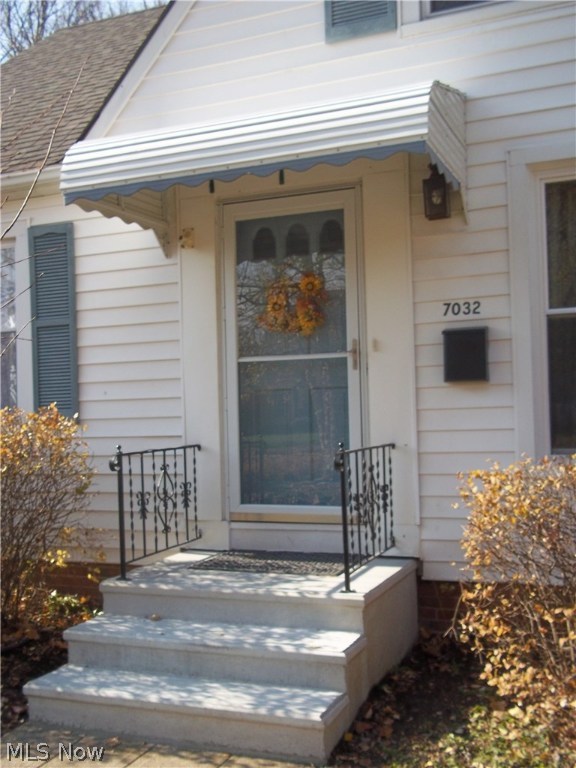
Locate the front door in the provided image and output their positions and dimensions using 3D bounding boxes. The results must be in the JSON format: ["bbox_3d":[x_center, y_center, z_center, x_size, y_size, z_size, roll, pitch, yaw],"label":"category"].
[{"bbox_3d":[0.012,-0.188,5.124,0.915,2.060,0.055,-2,-2,21],"label":"front door"}]

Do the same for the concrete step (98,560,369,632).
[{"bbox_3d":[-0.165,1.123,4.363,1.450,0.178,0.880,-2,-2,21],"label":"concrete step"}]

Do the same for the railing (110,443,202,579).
[{"bbox_3d":[-0.761,0.707,4.814,0.065,0.735,1.010,-2,-2,21],"label":"railing"}]

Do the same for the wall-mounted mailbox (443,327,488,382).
[{"bbox_3d":[1.041,-0.171,4.681,0.260,0.315,0.100,-2,-2,21],"label":"wall-mounted mailbox"}]

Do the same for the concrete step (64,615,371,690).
[{"bbox_3d":[-0.366,1.278,3.826,1.450,0.178,0.330,-2,-2,21],"label":"concrete step"}]

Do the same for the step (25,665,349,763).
[{"bbox_3d":[-0.474,1.439,3.531,1.450,0.178,0.330,-2,-2,21],"label":"step"}]

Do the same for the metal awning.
[{"bbox_3d":[-0.097,-1.320,4.554,2.030,0.780,1.200,-2,-2,21],"label":"metal awning"}]

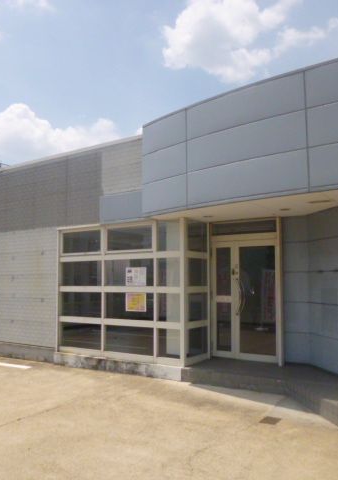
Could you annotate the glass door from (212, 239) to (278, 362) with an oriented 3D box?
[{"bbox_3d":[1.201,0.967,7.174,1.148,1.915,0.080,-4,-7,34],"label":"glass door"}]

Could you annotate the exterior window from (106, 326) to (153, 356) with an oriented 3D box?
[{"bbox_3d":[-0.666,1.641,7.253,1.040,0.434,0.080,-4,-7,34],"label":"exterior window"}]

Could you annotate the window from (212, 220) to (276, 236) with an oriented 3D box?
[{"bbox_3d":[1.217,-0.201,7.274,1.142,0.212,0.080,-4,-7,34],"label":"window"}]

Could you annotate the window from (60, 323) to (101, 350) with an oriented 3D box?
[{"bbox_3d":[-1.607,1.733,8.049,1.018,0.445,0.080,-4,-7,34],"label":"window"}]

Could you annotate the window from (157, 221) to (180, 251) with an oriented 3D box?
[{"bbox_3d":[-0.013,-0.070,7.136,0.451,0.496,0.080,-4,-7,34],"label":"window"}]

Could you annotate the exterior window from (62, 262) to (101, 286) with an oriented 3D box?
[{"bbox_3d":[-1.591,0.614,7.981,0.991,0.449,0.080,-4,-7,34],"label":"exterior window"}]

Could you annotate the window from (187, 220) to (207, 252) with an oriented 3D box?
[{"bbox_3d":[0.479,-0.066,7.362,0.080,0.485,0.654,-4,-7,34],"label":"window"}]

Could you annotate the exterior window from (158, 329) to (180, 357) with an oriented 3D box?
[{"bbox_3d":[-0.015,1.621,6.977,0.447,0.453,0.080,-4,-7,34],"label":"exterior window"}]

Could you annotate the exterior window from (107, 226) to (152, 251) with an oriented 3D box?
[{"bbox_3d":[-0.690,-0.027,7.592,0.989,0.392,0.080,-4,-7,34],"label":"exterior window"}]

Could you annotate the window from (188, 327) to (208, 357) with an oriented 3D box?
[{"bbox_3d":[0.453,1.594,6.950,0.080,0.426,0.646,-4,-7,34],"label":"window"}]

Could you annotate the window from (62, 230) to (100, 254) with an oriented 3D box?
[{"bbox_3d":[-1.592,0.050,8.036,0.972,0.398,0.080,-4,-7,34],"label":"window"}]

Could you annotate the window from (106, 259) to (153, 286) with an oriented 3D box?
[{"bbox_3d":[-0.678,0.552,7.365,1.053,0.448,0.080,-4,-7,34],"label":"window"}]

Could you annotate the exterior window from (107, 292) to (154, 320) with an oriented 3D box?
[{"bbox_3d":[-0.688,1.112,7.483,1.056,0.447,0.080,-4,-7,34],"label":"exterior window"}]

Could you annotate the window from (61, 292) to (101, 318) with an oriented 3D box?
[{"bbox_3d":[-1.619,1.180,8.109,1.026,0.452,0.080,-4,-7,34],"label":"window"}]

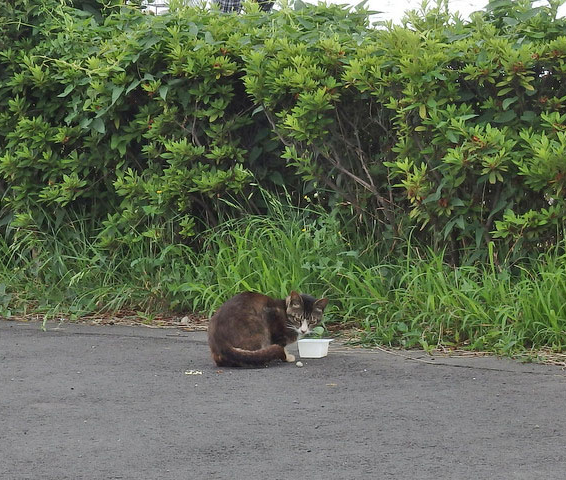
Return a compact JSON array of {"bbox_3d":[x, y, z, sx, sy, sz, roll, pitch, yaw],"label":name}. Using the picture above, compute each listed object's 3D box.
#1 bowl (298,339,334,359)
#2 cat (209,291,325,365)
[{"bbox_3d":[0.102,0.337,6.645,0.095,0.049,0.079,2,6,15],"label":"bowl"},{"bbox_3d":[-0.047,0.270,6.500,0.335,0.215,0.200,-2,7,-20],"label":"cat"}]

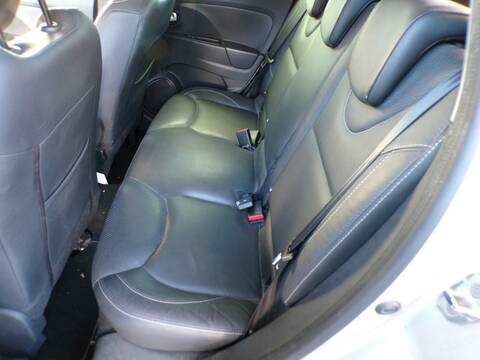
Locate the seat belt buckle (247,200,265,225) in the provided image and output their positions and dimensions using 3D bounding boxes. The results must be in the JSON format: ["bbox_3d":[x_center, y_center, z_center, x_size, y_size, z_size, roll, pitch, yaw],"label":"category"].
[{"bbox_3d":[0.057,0.112,1.150,0.050,0.030,0.080,-2,24,6],"label":"seat belt buckle"}]

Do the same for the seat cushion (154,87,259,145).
[{"bbox_3d":[-0.144,-0.285,1.648,0.470,0.150,0.460,9,39,-5],"label":"seat cushion"}]

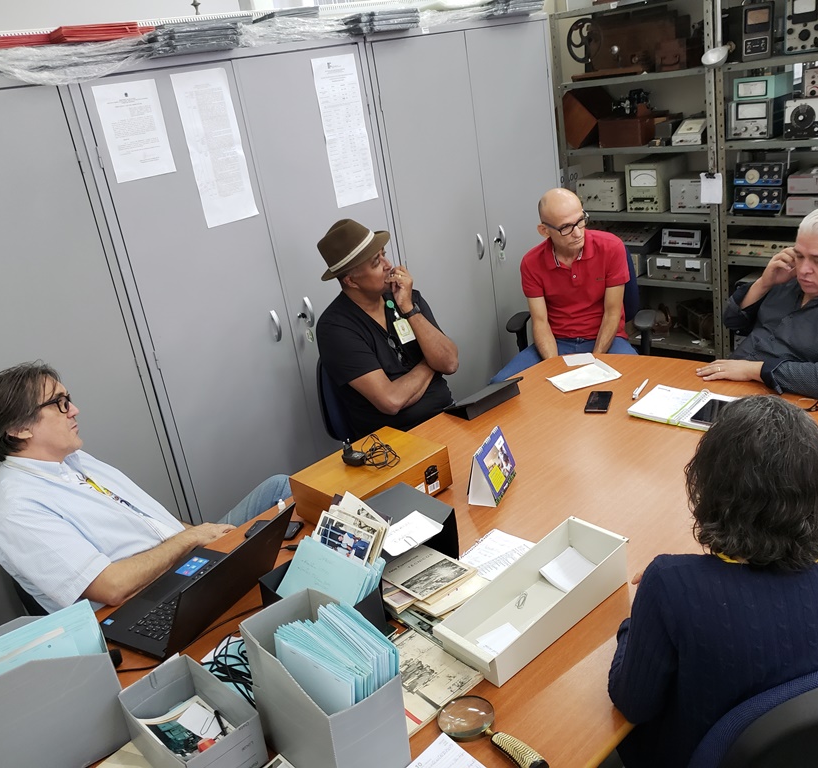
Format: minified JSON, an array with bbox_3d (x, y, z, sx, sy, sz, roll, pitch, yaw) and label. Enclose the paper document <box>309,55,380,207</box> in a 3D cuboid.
[{"bbox_3d":[-0.246,-1.001,3.059,0.213,0.558,0.008,-27,27,-37],"label":"paper document"}]

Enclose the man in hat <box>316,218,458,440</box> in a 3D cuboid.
[{"bbox_3d":[0.076,0.092,2.744,0.760,1.370,0.530,1,24,24],"label":"man in hat"}]

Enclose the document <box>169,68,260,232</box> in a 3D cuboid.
[{"bbox_3d":[-0.679,-0.833,2.726,0.211,0.513,0.005,-25,26,-35],"label":"document"}]

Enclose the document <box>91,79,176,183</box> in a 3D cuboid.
[{"bbox_3d":[-0.897,-0.833,2.533,0.210,0.297,0.004,-25,26,-35],"label":"document"}]

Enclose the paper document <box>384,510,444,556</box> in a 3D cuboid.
[{"bbox_3d":[-0.006,0.321,1.650,0.148,0.012,0.105,-27,27,-37],"label":"paper document"}]

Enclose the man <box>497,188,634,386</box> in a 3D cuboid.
[{"bbox_3d":[0.662,-0.154,3.287,0.620,1.330,0.700,0,23,23],"label":"man"}]

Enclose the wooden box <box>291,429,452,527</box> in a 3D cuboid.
[{"bbox_3d":[-0.099,0.266,2.123,0.354,0.117,0.259,-26,26,-37],"label":"wooden box"}]

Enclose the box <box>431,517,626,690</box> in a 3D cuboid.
[{"bbox_3d":[0.260,0.431,1.560,0.430,0.102,0.153,-25,26,-35],"label":"box"}]

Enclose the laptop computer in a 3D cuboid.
[{"bbox_3d":[-0.484,0.418,1.732,0.385,0.230,0.328,6,26,35],"label":"laptop computer"}]

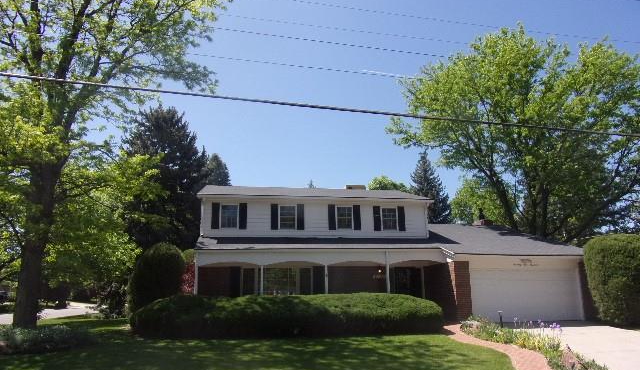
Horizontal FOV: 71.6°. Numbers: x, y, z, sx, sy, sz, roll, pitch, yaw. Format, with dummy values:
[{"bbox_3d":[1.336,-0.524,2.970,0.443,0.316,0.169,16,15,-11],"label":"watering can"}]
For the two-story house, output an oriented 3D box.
[{"bbox_3d":[2.949,3.216,22.470,17.000,6.360,10.800,1,-11,-9],"label":"two-story house"}]

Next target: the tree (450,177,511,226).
[{"bbox_3d":[13.956,4.235,37.626,6.000,9.930,6.000,1,-11,-9],"label":"tree"}]

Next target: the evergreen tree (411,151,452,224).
[{"bbox_3d":[9.257,3.112,38.077,5.200,12.350,5.200,1,-11,-9],"label":"evergreen tree"}]

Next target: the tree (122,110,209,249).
[{"bbox_3d":[-9.074,1.102,25.071,5.400,11.760,5.400,1,-11,-9],"label":"tree"}]

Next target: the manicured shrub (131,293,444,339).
[{"bbox_3d":[-0.867,4.562,15.503,10.700,1.330,1.900,1,-11,-9],"label":"manicured shrub"}]

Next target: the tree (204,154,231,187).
[{"bbox_3d":[-8.253,3.029,34.128,4.200,11.230,4.200,1,-11,-9],"label":"tree"}]

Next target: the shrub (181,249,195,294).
[{"bbox_3d":[-5.386,4.106,17.509,1.100,3.090,1.100,1,-11,-9],"label":"shrub"}]

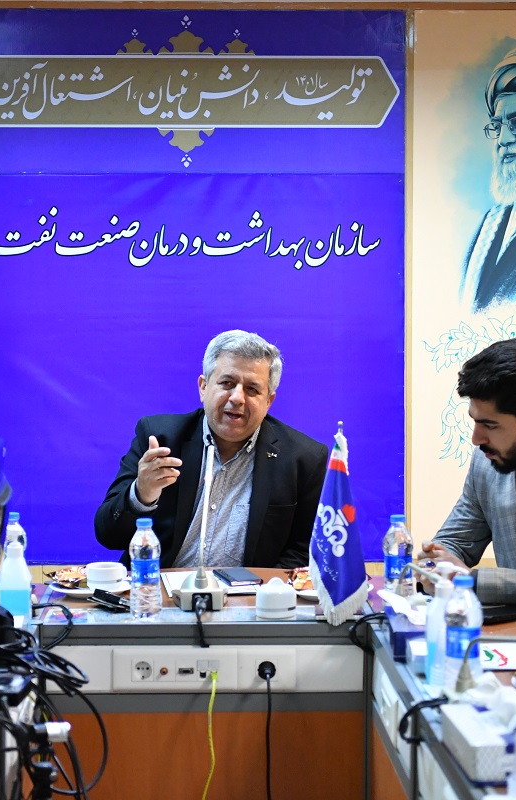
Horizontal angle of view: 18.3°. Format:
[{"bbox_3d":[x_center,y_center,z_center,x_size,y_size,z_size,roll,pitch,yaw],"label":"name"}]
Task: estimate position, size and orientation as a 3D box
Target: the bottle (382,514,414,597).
[{"bbox_3d":[0.303,0.348,3.452,0.065,0.215,0.065,0,3,0],"label":"bottle"}]

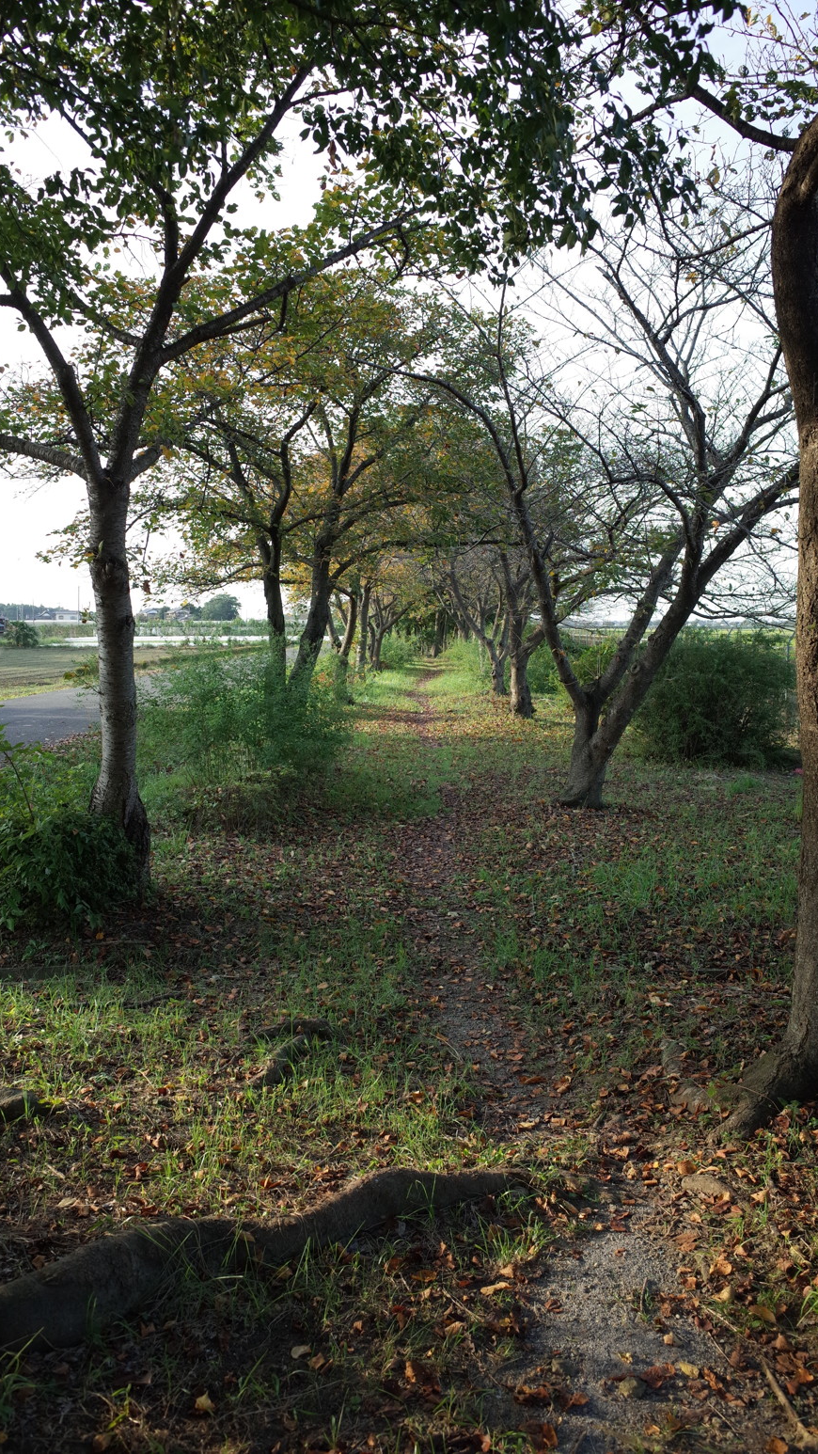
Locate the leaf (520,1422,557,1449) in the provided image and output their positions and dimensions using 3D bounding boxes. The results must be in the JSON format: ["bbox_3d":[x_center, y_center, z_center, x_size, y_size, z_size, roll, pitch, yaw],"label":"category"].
[{"bbox_3d":[0.237,1.304,2.075,0.072,0.025,0.052,0,5,0],"label":"leaf"}]

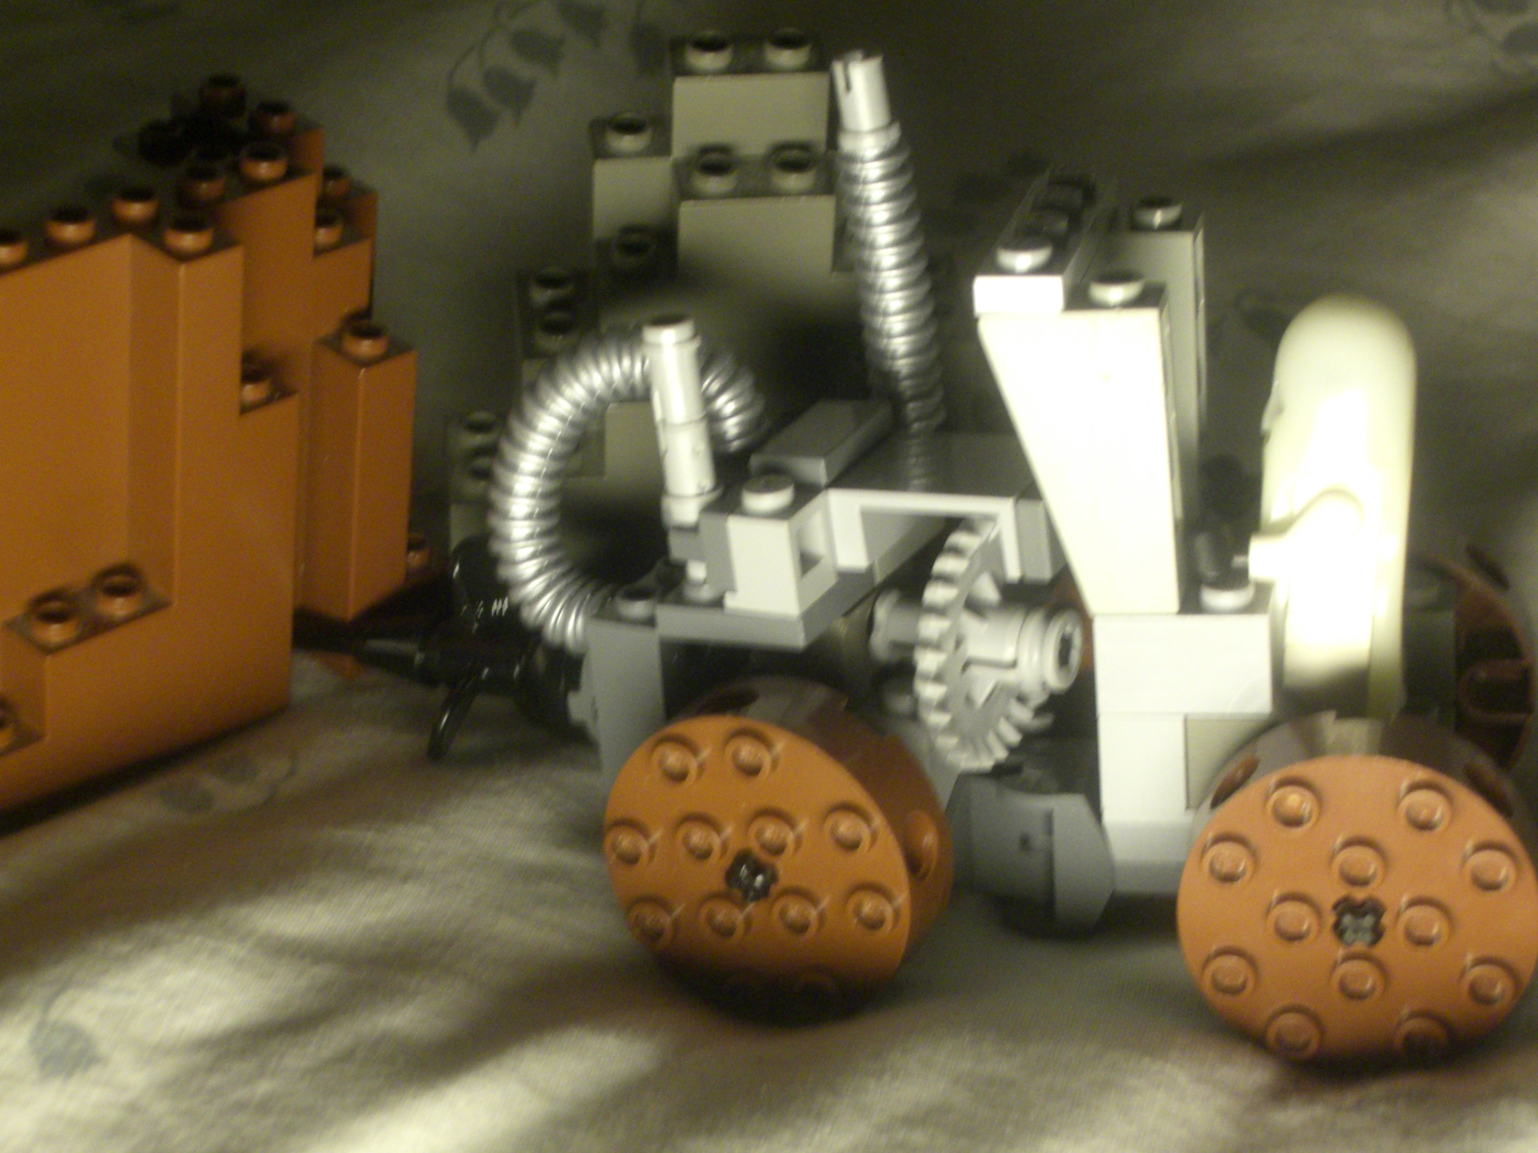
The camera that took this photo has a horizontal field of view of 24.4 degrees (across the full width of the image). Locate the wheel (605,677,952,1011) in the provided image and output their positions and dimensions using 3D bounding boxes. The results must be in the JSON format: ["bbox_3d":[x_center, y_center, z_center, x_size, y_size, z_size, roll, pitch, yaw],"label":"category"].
[{"bbox_3d":[0.000,0.026,0.333,0.032,0.032,0.011,3,23,28],"label":"wheel"}]

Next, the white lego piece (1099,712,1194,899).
[{"bbox_3d":[0.036,0.020,0.332,0.008,0.017,0.008,-1,19,15],"label":"white lego piece"}]

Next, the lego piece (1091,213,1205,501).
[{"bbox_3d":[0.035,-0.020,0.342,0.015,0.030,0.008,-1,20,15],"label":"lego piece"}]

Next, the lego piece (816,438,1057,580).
[{"bbox_3d":[0.020,-0.007,0.344,0.023,0.008,0.016,3,23,28],"label":"lego piece"}]

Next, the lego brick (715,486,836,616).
[{"bbox_3d":[0.001,-0.003,0.342,0.008,0.011,0.008,3,23,28],"label":"lego brick"}]

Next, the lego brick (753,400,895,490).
[{"bbox_3d":[0.005,-0.013,0.348,0.008,0.003,0.016,5,25,26],"label":"lego brick"}]

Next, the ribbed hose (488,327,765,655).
[{"bbox_3d":[-0.014,-0.009,0.353,0.028,0.031,0.012,-6,20,-1],"label":"ribbed hose"}]

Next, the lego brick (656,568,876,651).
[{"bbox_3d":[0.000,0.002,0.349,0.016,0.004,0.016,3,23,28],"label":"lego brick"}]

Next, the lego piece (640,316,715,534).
[{"bbox_3d":[-0.008,-0.015,0.342,0.005,0.021,0.005,-7,20,3],"label":"lego piece"}]

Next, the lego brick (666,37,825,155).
[{"bbox_3d":[-0.002,-0.050,0.368,0.016,0.010,0.008,-3,42,-6],"label":"lego brick"}]

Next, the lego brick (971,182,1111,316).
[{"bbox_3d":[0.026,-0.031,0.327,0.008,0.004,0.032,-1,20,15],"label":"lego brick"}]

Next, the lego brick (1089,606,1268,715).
[{"bbox_3d":[0.038,0.006,0.325,0.016,0.010,0.008,-1,20,15],"label":"lego brick"}]

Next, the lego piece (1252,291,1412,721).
[{"bbox_3d":[0.052,-0.006,0.330,0.015,0.042,0.020,4,21,13],"label":"lego piece"}]

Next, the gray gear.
[{"bbox_3d":[0.024,0.006,0.343,0.011,0.025,0.025,7,26,28],"label":"gray gear"}]

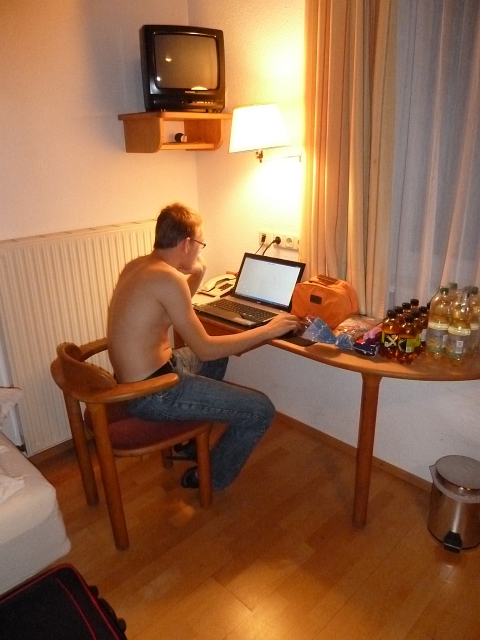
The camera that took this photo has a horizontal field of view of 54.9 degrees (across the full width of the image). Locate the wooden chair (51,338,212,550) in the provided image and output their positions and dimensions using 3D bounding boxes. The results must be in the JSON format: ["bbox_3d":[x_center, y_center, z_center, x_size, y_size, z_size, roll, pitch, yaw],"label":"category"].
[{"bbox_3d":[-0.444,0.456,1.914,0.514,0.779,0.507,-16,25,-34],"label":"wooden chair"}]

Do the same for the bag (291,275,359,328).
[{"bbox_3d":[0.381,-0.100,2.078,0.260,0.183,0.200,16,27,39],"label":"bag"}]

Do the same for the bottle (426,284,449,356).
[{"bbox_3d":[0.728,0.005,1.672,0.079,0.252,0.079,17,27,41],"label":"bottle"}]

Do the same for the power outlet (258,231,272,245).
[{"bbox_3d":[0.130,-0.420,2.372,0.078,0.074,0.022,17,27,41],"label":"power outlet"}]

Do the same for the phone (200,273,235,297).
[{"bbox_3d":[-0.097,-0.188,2.497,0.170,0.085,0.230,17,27,41],"label":"phone"}]

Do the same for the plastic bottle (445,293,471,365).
[{"bbox_3d":[0.786,0.020,1.630,0.079,0.251,0.079,17,27,41],"label":"plastic bottle"}]

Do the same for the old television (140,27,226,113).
[{"bbox_3d":[-0.302,-1.209,2.295,0.385,0.356,0.316,-11,22,-24],"label":"old television"}]

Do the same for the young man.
[{"bbox_3d":[-0.160,0.151,2.000,0.786,1.279,0.706,-11,22,-24],"label":"young man"}]

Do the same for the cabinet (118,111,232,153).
[{"bbox_3d":[-0.303,-0.921,2.288,0.279,0.168,0.459,17,27,41],"label":"cabinet"}]

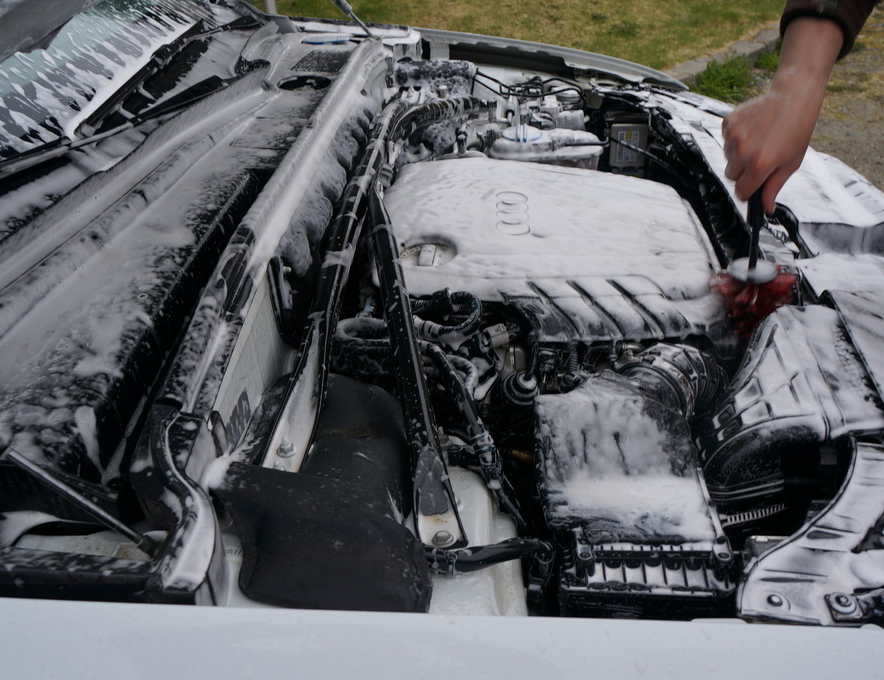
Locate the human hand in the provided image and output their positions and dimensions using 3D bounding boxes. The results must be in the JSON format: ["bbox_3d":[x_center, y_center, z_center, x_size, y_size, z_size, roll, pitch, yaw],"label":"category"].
[{"bbox_3d":[0.409,-0.275,0.970,0.110,0.225,0.092,17,5,16],"label":"human hand"}]

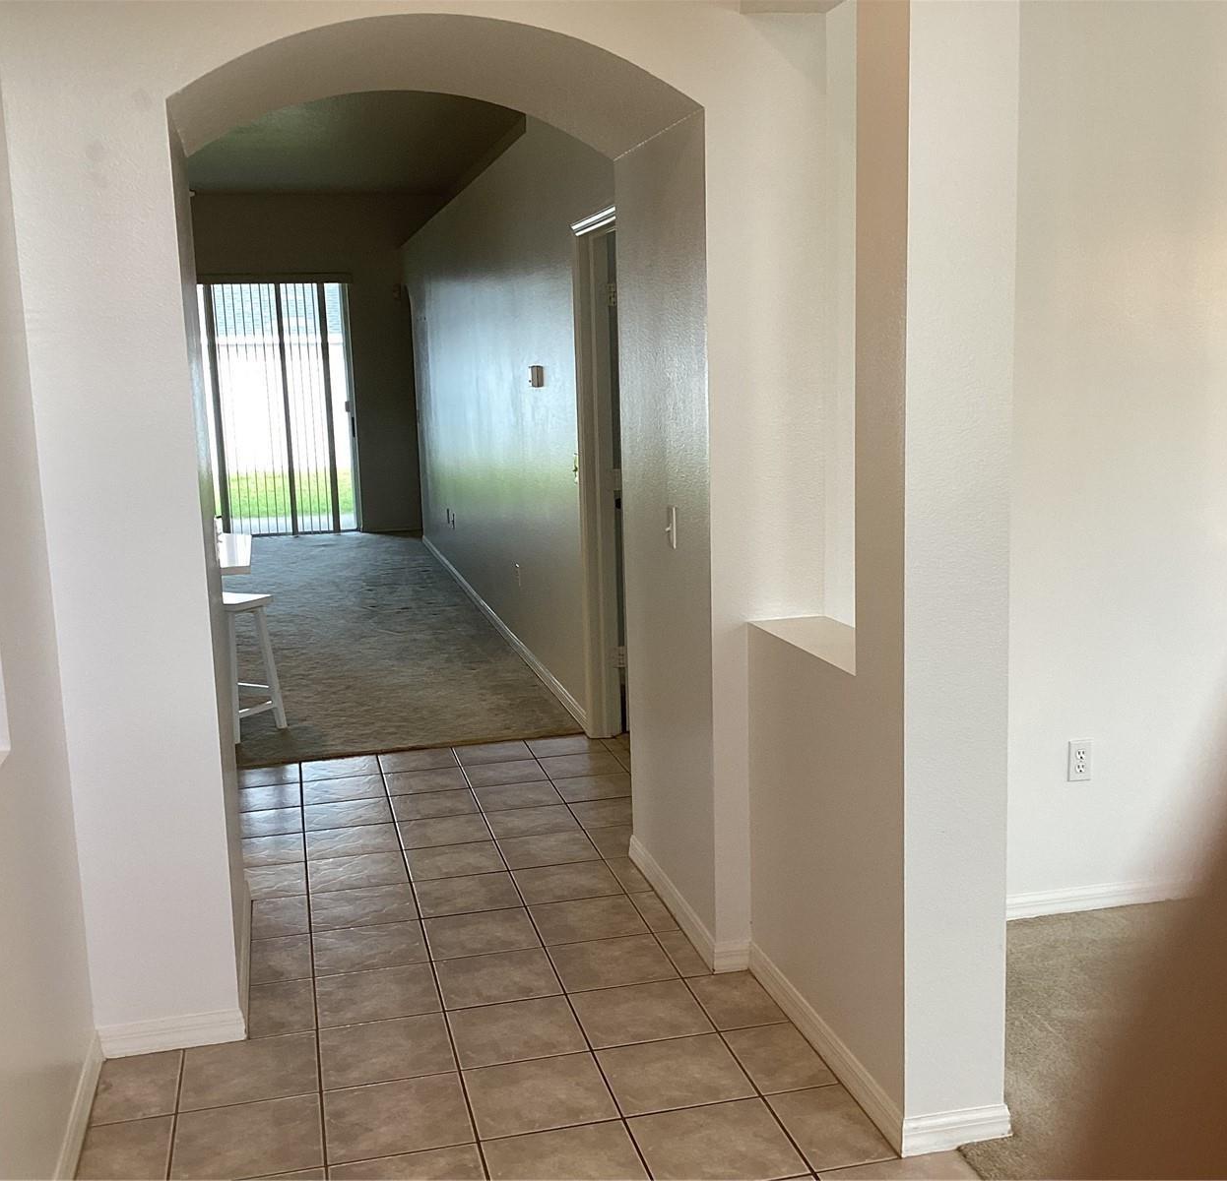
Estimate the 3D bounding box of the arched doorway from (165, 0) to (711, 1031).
[{"bbox_3d":[-0.460,-0.196,3.789,1.197,2.365,0.930,-4,10,-13],"label":"arched doorway"}]

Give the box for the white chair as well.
[{"bbox_3d":[-1.718,0.330,6.249,0.420,0.610,0.320,3,11,30],"label":"white chair"}]

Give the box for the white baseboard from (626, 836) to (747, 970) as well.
[{"bbox_3d":[0.201,0.884,4.114,0.095,0.082,0.930,-4,10,-13],"label":"white baseboard"}]

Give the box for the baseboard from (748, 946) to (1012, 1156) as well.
[{"bbox_3d":[0.584,1.009,3.263,0.251,0.083,0.918,-4,10,-13],"label":"baseboard"}]

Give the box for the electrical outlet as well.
[{"bbox_3d":[1.293,0.473,3.910,0.071,0.116,0.010,-4,10,-13],"label":"electrical outlet"}]

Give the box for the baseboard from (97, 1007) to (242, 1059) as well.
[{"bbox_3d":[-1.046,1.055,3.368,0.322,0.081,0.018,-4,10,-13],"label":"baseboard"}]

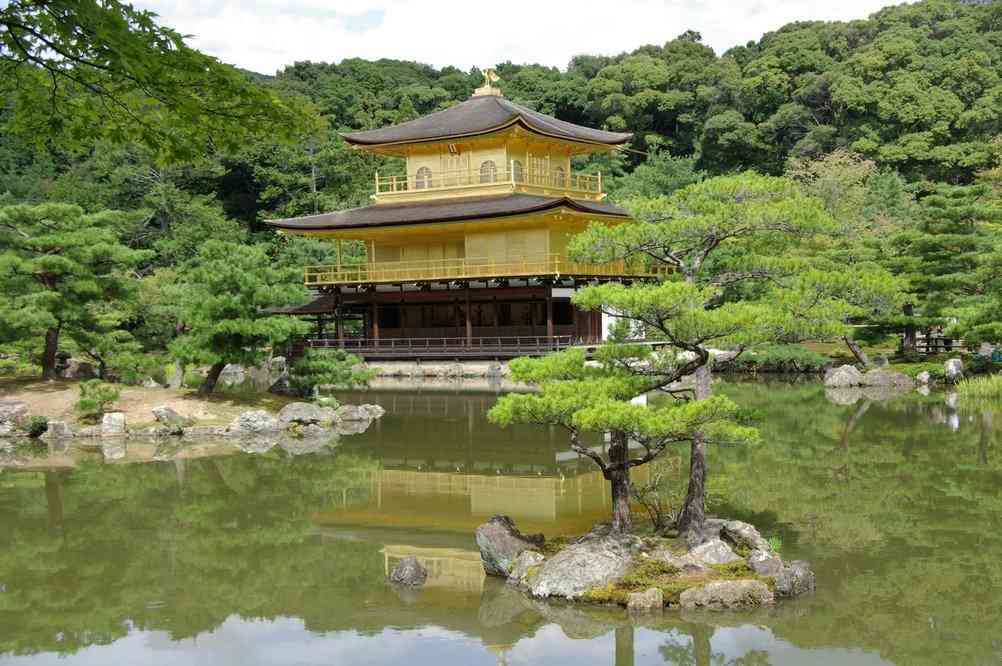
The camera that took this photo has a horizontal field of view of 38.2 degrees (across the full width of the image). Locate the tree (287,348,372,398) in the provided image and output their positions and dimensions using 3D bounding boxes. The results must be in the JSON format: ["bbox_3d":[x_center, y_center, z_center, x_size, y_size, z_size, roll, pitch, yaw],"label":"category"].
[{"bbox_3d":[-4.993,1.193,42.594,2.533,1.385,2.000,-1,1,-7],"label":"tree"}]

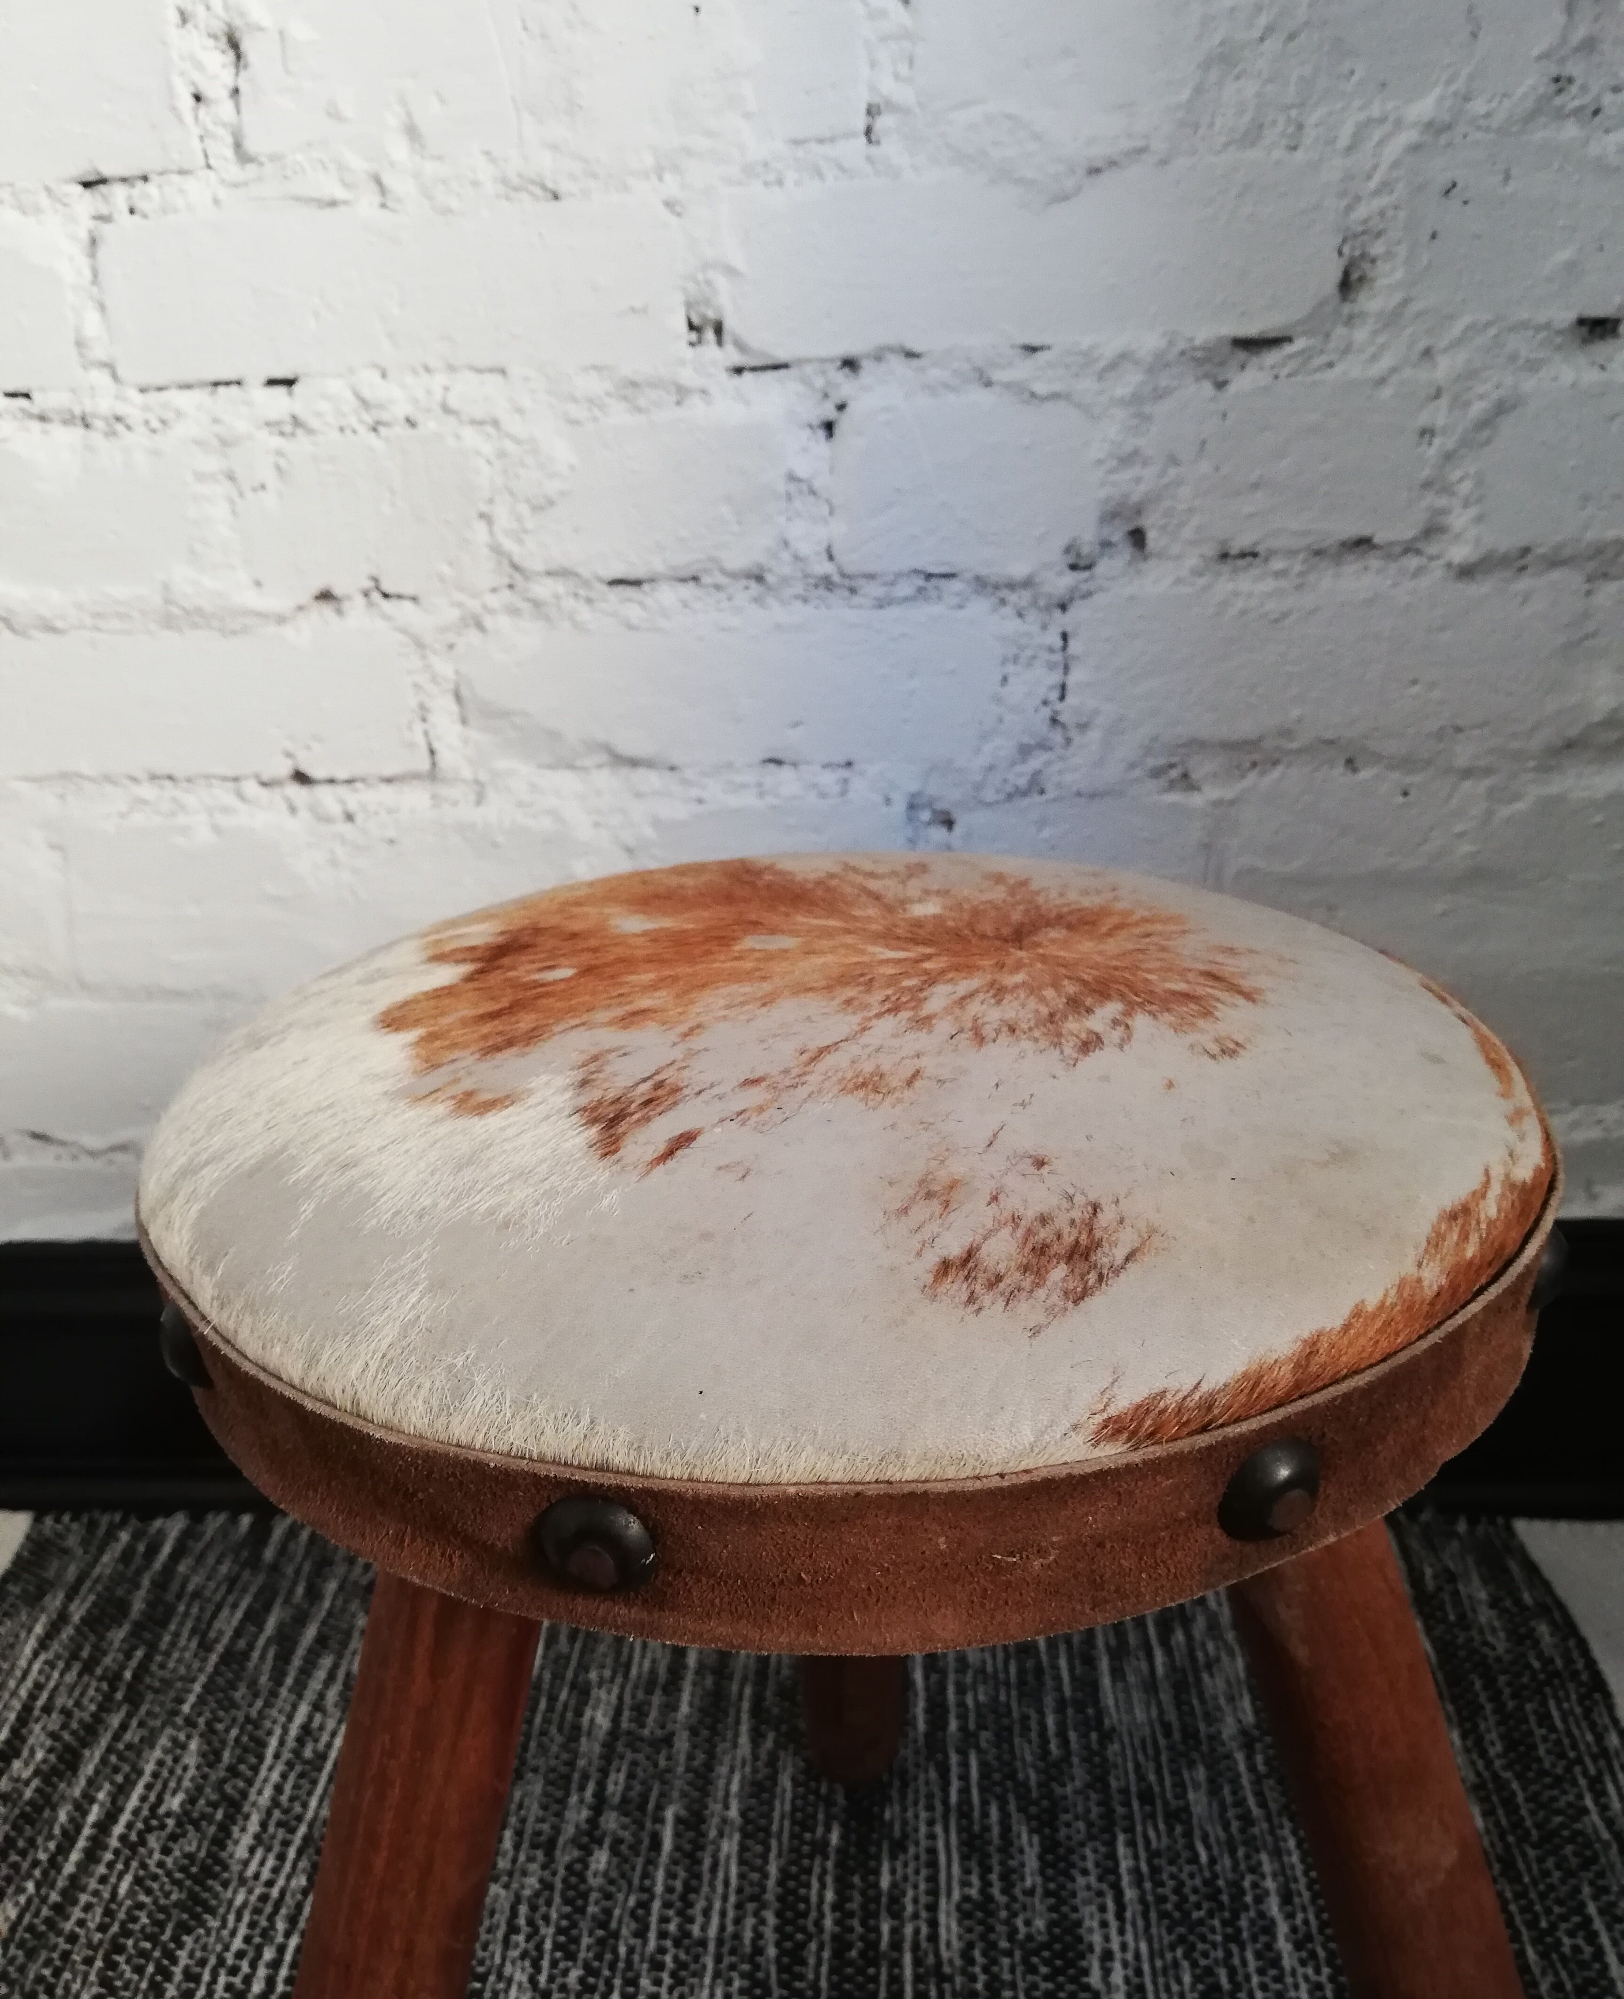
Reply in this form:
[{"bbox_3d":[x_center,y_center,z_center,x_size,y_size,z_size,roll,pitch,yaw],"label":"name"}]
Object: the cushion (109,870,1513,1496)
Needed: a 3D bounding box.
[{"bbox_3d":[0.006,0.008,0.325,0.262,0.036,0.262,-3,22,0],"label":"cushion"}]

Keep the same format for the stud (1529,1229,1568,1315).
[{"bbox_3d":[0.120,0.043,0.267,0.006,0.017,0.017,10,25,29],"label":"stud"}]

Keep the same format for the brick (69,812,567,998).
[{"bbox_3d":[-0.205,-0.062,0.736,0.217,0.072,0.102,-1,22,4],"label":"brick"}]

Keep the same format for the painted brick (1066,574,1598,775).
[{"bbox_3d":[0.204,-0.148,0.677,0.202,0.068,0.102,-1,22,4],"label":"painted brick"}]

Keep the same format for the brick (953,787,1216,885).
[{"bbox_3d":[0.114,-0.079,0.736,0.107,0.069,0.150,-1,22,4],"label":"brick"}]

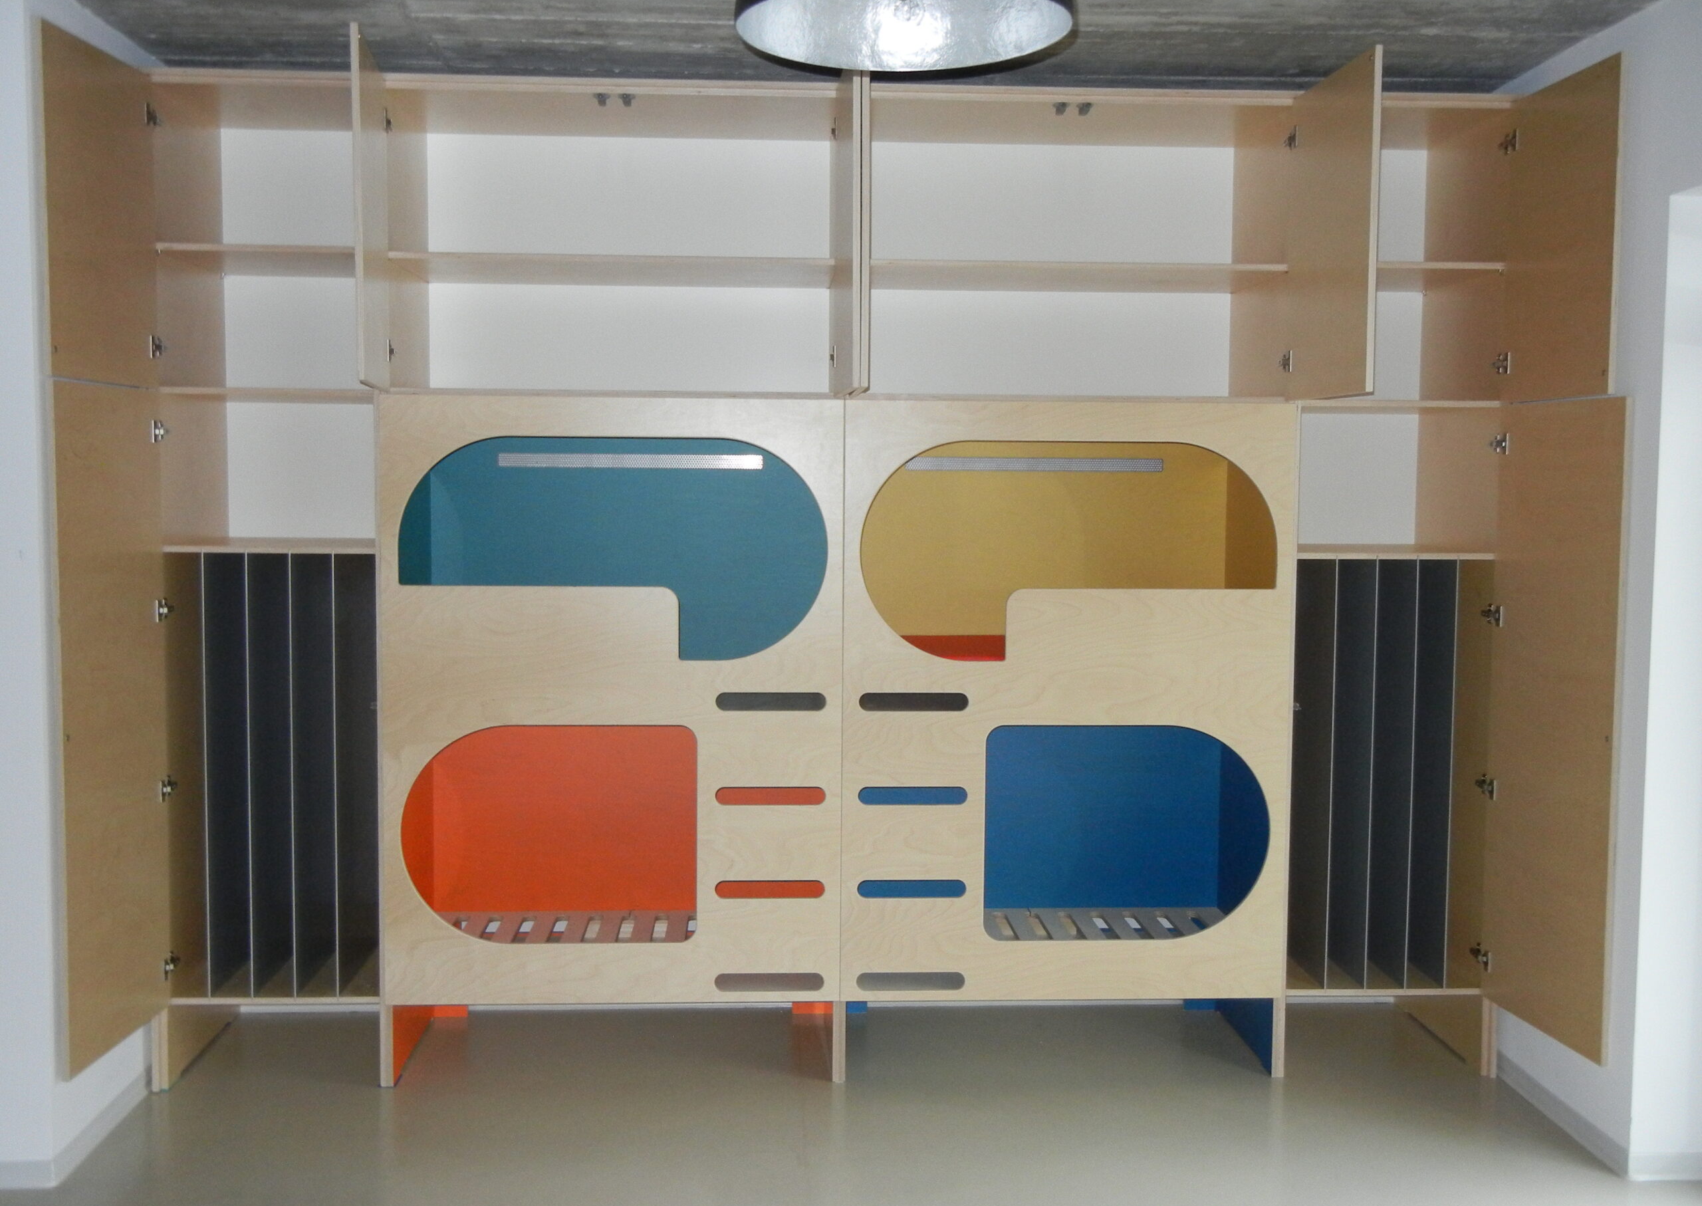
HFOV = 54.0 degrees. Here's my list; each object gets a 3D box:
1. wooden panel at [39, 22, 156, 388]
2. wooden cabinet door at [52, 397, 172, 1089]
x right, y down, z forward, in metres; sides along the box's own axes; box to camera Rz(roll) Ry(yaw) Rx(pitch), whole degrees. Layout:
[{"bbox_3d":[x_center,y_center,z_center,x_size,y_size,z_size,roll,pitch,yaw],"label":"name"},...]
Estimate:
[{"bbox_3d":[-1.871,-0.959,4.173,0.019,0.822,0.592,0,4,1],"label":"wooden panel"},{"bbox_3d":[-1.879,0.296,4.260,0.019,1.672,0.592,0,4,0],"label":"wooden cabinet door"}]

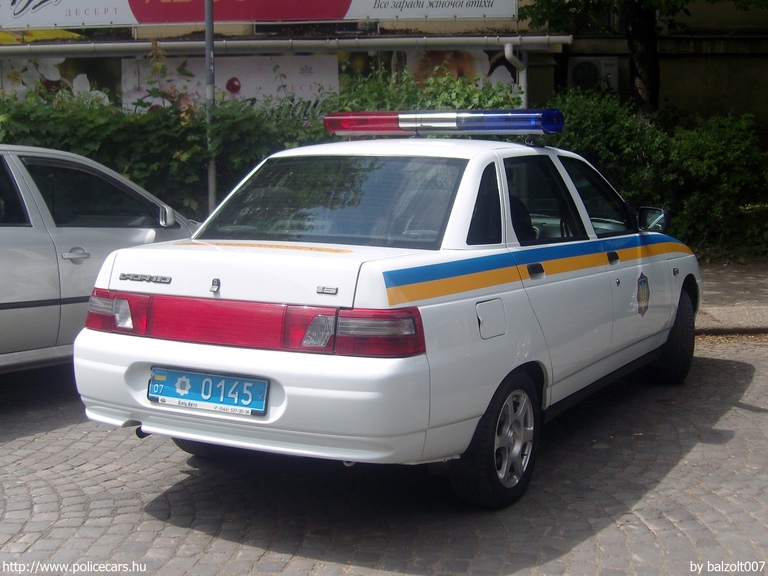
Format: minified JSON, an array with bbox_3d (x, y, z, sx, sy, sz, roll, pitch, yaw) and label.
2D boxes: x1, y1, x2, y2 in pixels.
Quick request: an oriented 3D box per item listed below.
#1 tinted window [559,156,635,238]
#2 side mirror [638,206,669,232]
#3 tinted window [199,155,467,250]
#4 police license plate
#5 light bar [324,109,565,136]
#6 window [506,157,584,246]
[{"bbox_3d":[1.061,-0.447,4.839,0.050,0.424,0.741,-24,-6,31],"label":"tinted window"},{"bbox_3d":[1.361,-0.346,4.928,0.165,0.125,0.090,4,8,31],"label":"side mirror"},{"bbox_3d":[-0.200,-0.367,3.958,1.170,0.060,0.528,4,47,31],"label":"tinted window"},{"bbox_3d":[-0.611,0.351,3.357,0.530,0.125,0.020,4,-3,31],"label":"police license plate"},{"bbox_3d":[0.267,-0.789,4.684,1.190,0.115,0.235,4,8,31],"label":"light bar"},{"bbox_3d":[0.665,-0.371,4.189,0.050,0.412,0.786,-24,-6,31],"label":"window"}]

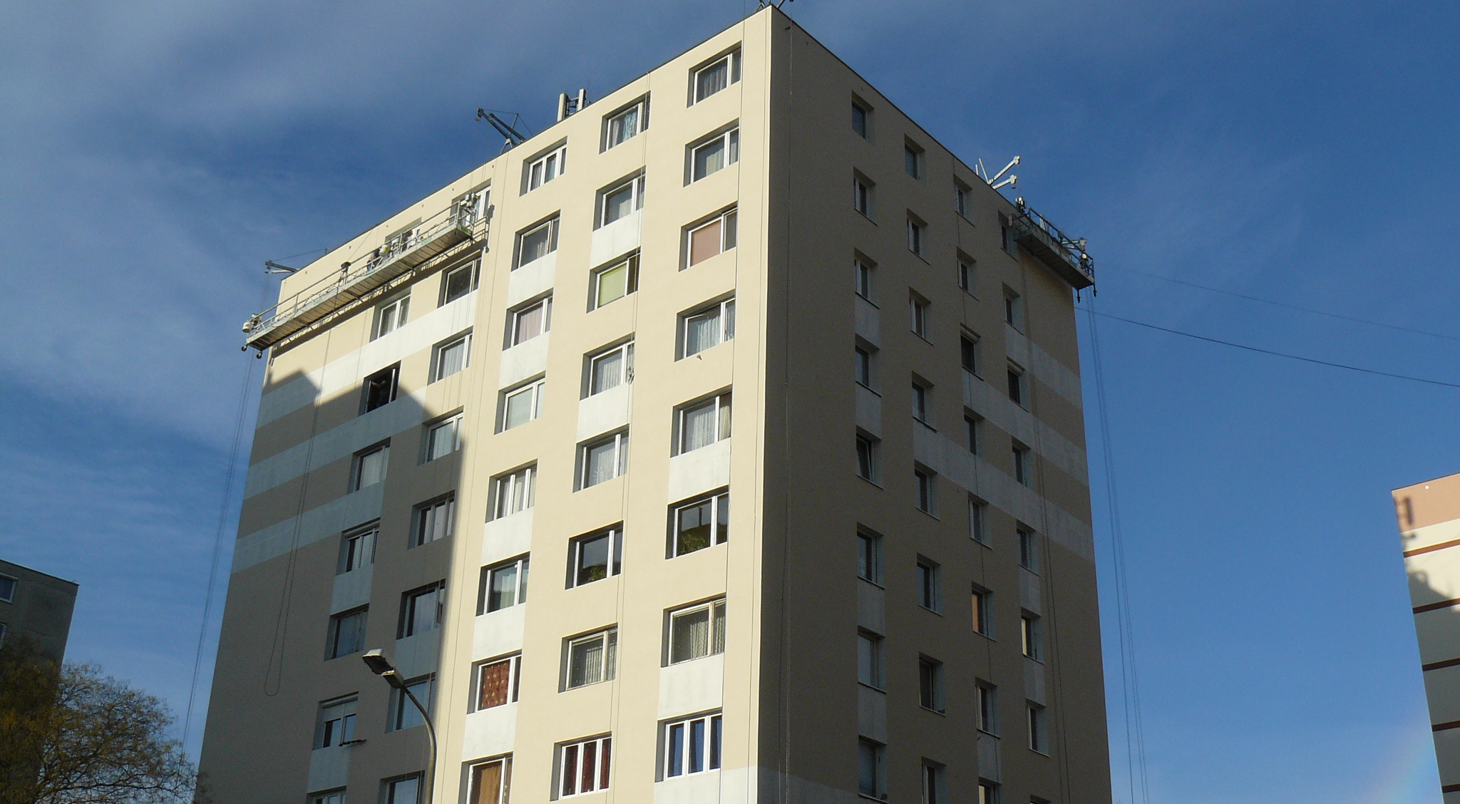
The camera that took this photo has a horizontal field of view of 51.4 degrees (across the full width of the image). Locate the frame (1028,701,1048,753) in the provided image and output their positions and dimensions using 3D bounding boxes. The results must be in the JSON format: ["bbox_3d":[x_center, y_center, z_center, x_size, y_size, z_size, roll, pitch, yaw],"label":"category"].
[{"bbox_3d":[8.557,9.336,43.315,0.120,1.460,1.140,-20,-34,36],"label":"frame"}]

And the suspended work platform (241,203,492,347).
[{"bbox_3d":[-12.968,-4.236,52.107,12.200,1.120,0.750,-20,-34,36],"label":"suspended work platform"}]

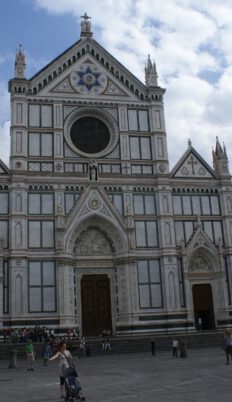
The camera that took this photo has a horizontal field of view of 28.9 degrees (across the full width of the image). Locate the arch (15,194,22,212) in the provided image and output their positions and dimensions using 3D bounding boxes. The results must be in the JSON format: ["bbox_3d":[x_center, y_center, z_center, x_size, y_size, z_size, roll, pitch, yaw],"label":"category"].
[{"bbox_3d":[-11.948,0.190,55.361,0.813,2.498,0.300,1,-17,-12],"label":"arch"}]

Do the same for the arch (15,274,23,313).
[{"bbox_3d":[-11.242,10.672,52.194,0.812,4.384,0.300,1,-17,-12],"label":"arch"}]

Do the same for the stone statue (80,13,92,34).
[{"bbox_3d":[-4.502,-25.592,65.955,1.609,3.623,1.200,1,-17,-12],"label":"stone statue"}]

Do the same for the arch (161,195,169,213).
[{"bbox_3d":[6.436,0.418,59.295,0.824,2.359,0.300,1,-17,-12],"label":"arch"}]

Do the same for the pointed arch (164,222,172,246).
[{"bbox_3d":[6.702,4.173,57.865,0.860,3.150,0.300,1,-16,-12],"label":"pointed arch"}]

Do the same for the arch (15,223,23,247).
[{"bbox_3d":[-11.594,3.940,53.817,0.850,3.100,0.300,1,-16,-12],"label":"arch"}]

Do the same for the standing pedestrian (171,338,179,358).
[{"bbox_3d":[4.822,12.191,37.545,0.520,1.680,0.350,1,-17,-12],"label":"standing pedestrian"}]

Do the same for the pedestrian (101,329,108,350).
[{"bbox_3d":[-1.110,13.732,44.686,0.600,1.950,0.450,1,-16,-12],"label":"pedestrian"}]

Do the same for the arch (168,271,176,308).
[{"bbox_3d":[6.983,10.940,55.905,0.920,4.500,0.300,1,-16,-12],"label":"arch"}]

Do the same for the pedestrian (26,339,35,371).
[{"bbox_3d":[-5.274,9.492,27.653,0.550,1.740,0.360,1,-17,-12],"label":"pedestrian"}]

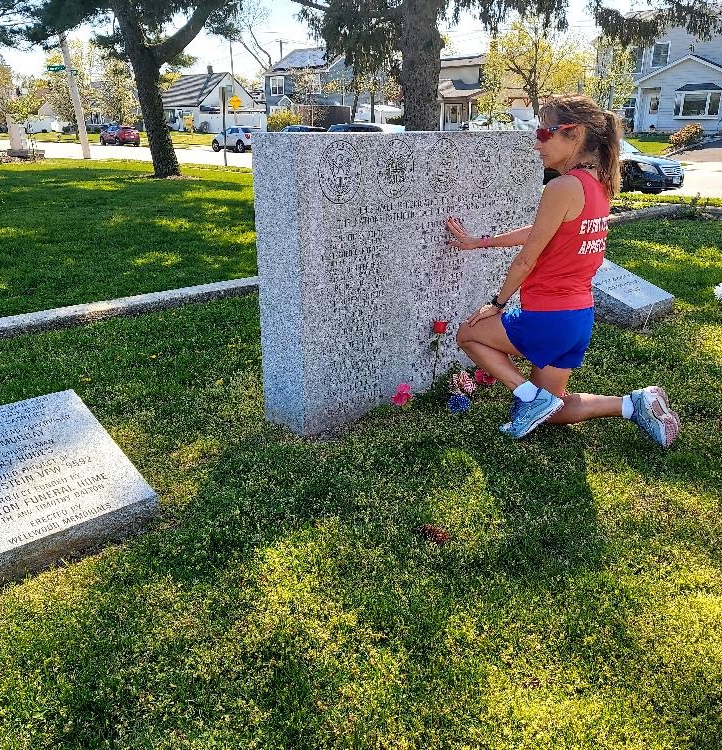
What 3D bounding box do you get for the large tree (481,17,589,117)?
[{"bbox_3d":[9.711,-15.725,37.902,5.900,6.960,5.700,5,20,12],"label":"large tree"}]

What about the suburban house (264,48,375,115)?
[{"bbox_3d":[-3.253,-24.799,61.988,7.200,7.900,9.000,12,23,30],"label":"suburban house"}]

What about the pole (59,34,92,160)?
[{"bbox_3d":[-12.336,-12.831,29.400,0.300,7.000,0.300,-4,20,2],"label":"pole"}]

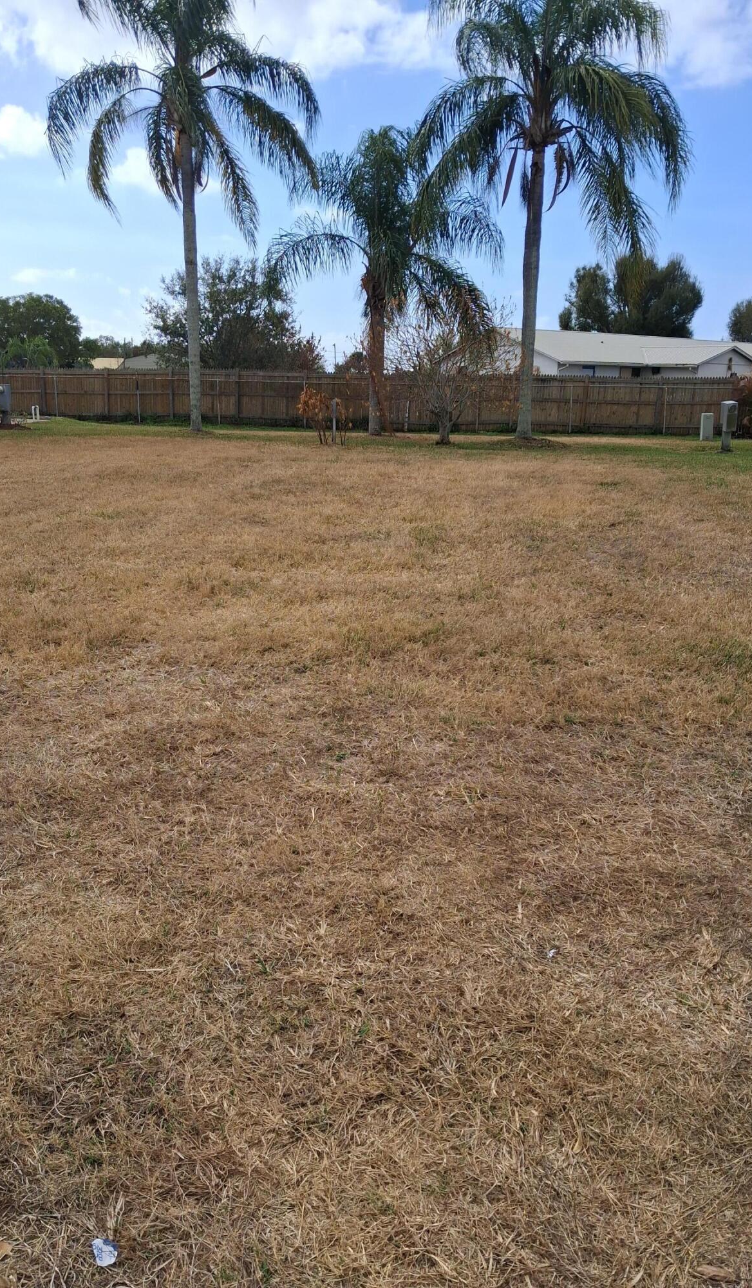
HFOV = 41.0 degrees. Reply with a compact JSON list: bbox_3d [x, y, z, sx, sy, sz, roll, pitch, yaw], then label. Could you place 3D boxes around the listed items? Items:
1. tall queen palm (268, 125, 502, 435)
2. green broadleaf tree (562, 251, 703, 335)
[{"bbox_3d":[0.259,-10.428,29.308,6.700,8.500,6.500,1,15,0],"label":"tall queen palm"},{"bbox_3d":[17.537,-21.681,69.685,9.800,10.300,9.000,1,15,0],"label":"green broadleaf tree"}]

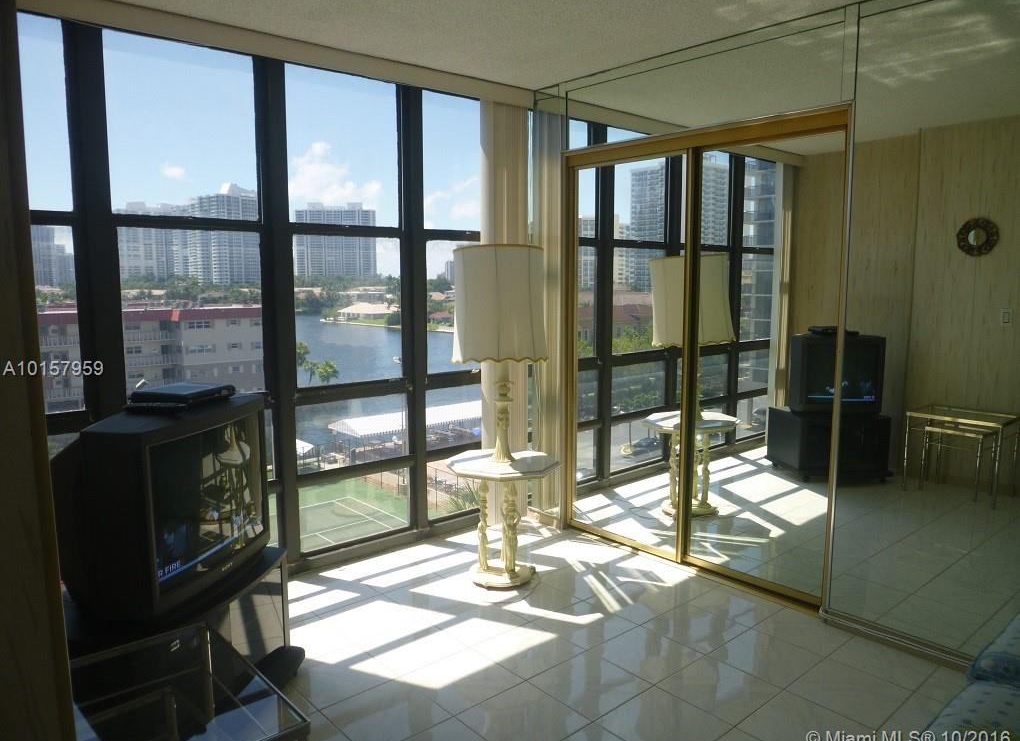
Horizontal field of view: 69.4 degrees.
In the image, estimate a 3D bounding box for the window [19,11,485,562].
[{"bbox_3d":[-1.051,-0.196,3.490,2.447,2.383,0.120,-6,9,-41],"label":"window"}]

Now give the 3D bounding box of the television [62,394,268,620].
[{"bbox_3d":[-1.127,0.410,2.389,0.500,0.573,0.645,1,8,11],"label":"television"}]

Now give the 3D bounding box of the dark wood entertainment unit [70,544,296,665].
[{"bbox_3d":[-1.034,0.925,2.424,0.510,0.457,0.710,1,8,11],"label":"dark wood entertainment unit"}]

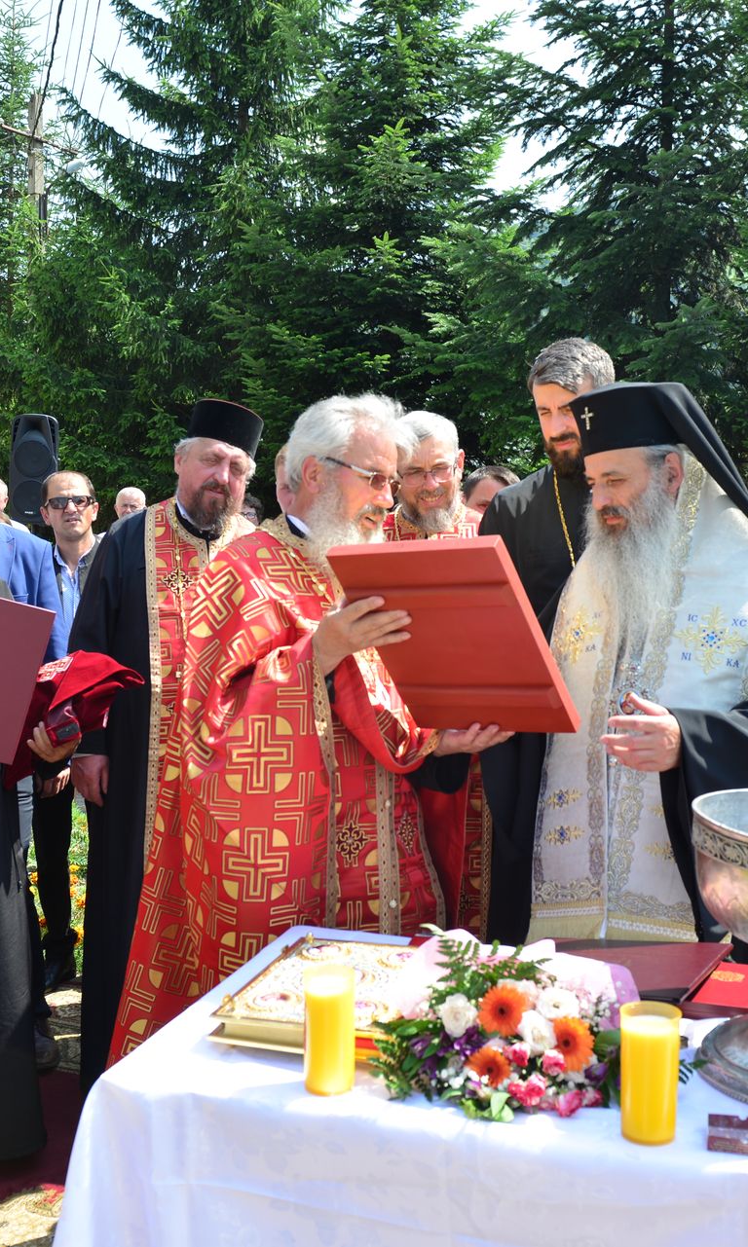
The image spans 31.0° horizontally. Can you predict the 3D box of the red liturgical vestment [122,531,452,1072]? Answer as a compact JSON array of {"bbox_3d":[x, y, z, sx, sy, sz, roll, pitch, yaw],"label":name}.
[{"bbox_3d":[-0.186,0.519,2.800,0.520,1.500,0.580,8,7,41],"label":"red liturgical vestment"}]

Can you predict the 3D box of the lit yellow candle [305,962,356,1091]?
[{"bbox_3d":[-0.062,0.603,2.004,0.076,0.183,0.076,3,6,0],"label":"lit yellow candle"}]

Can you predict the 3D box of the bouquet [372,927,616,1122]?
[{"bbox_3d":[0.201,0.599,2.100,0.410,0.200,0.360,3,6,-3],"label":"bouquet"}]

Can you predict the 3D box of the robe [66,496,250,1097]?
[{"bbox_3d":[-0.469,0.489,3.300,0.600,1.550,0.420,1,6,-21],"label":"robe"}]

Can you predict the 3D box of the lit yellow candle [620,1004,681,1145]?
[{"bbox_3d":[0.392,0.633,1.910,0.085,0.190,0.085,3,6,0],"label":"lit yellow candle"}]

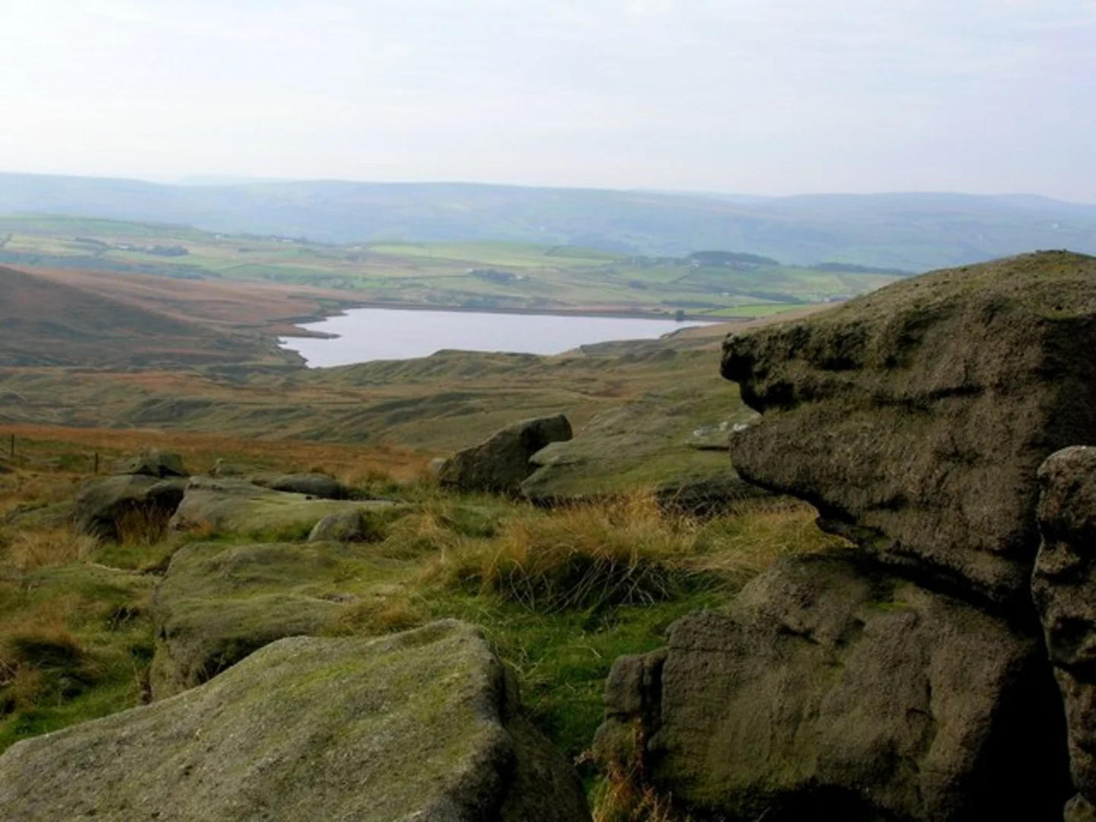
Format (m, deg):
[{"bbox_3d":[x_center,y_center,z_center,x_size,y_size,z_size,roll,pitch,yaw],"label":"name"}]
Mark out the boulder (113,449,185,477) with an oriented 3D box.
[{"bbox_3d":[-5.049,0.690,26.500,0.926,0.420,0.720,0,6,-11],"label":"boulder"}]

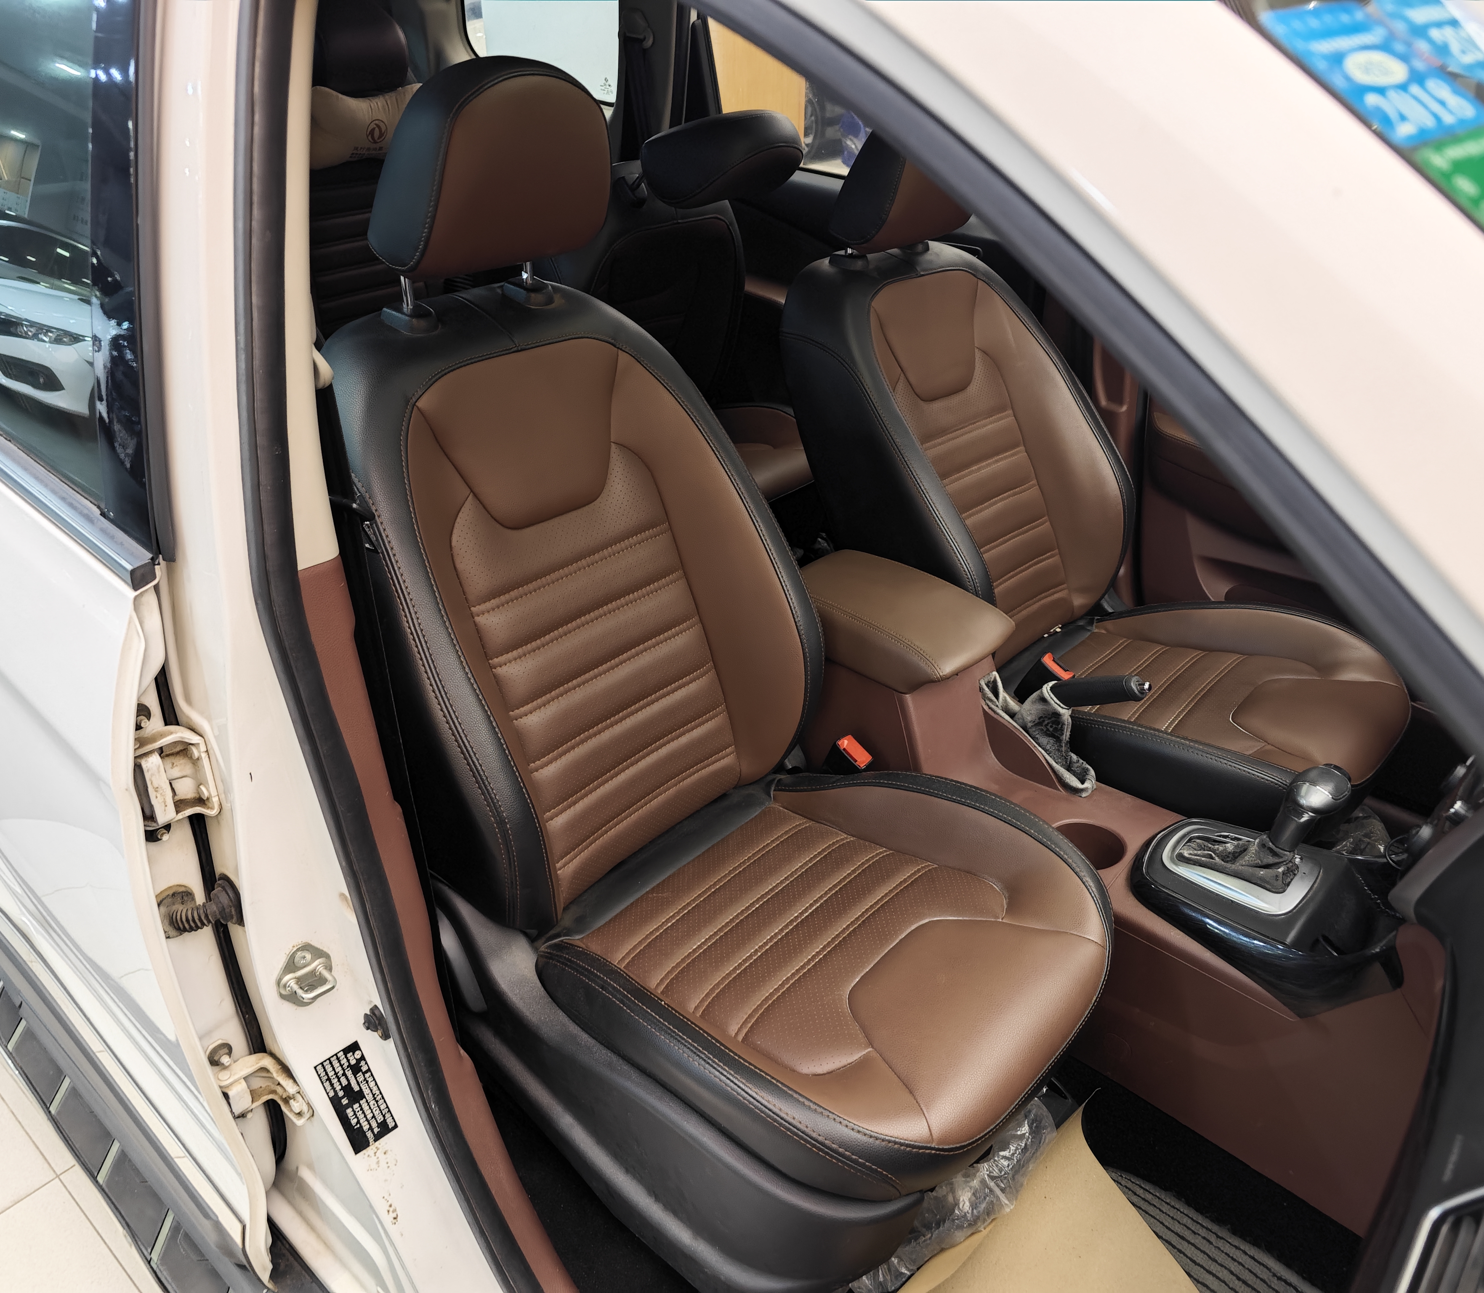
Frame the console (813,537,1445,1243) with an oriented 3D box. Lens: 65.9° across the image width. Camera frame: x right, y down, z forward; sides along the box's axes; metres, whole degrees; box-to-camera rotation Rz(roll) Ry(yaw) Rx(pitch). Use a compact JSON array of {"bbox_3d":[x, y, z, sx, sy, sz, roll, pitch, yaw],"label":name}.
[{"bbox_3d":[0.391,0.218,1.372,0.900,0.450,0.250,26,38,34],"label":"console"}]

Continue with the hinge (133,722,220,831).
[{"bbox_3d":[-0.431,0.100,0.873,0.050,0.065,0.050,26,38,34],"label":"hinge"}]

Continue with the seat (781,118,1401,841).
[{"bbox_3d":[0.495,-0.203,1.603,0.910,1.050,0.540,26,38,34],"label":"seat"}]

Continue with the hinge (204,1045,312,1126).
[{"bbox_3d":[-0.435,0.394,1.035,0.050,0.045,0.060,26,38,34],"label":"hinge"}]

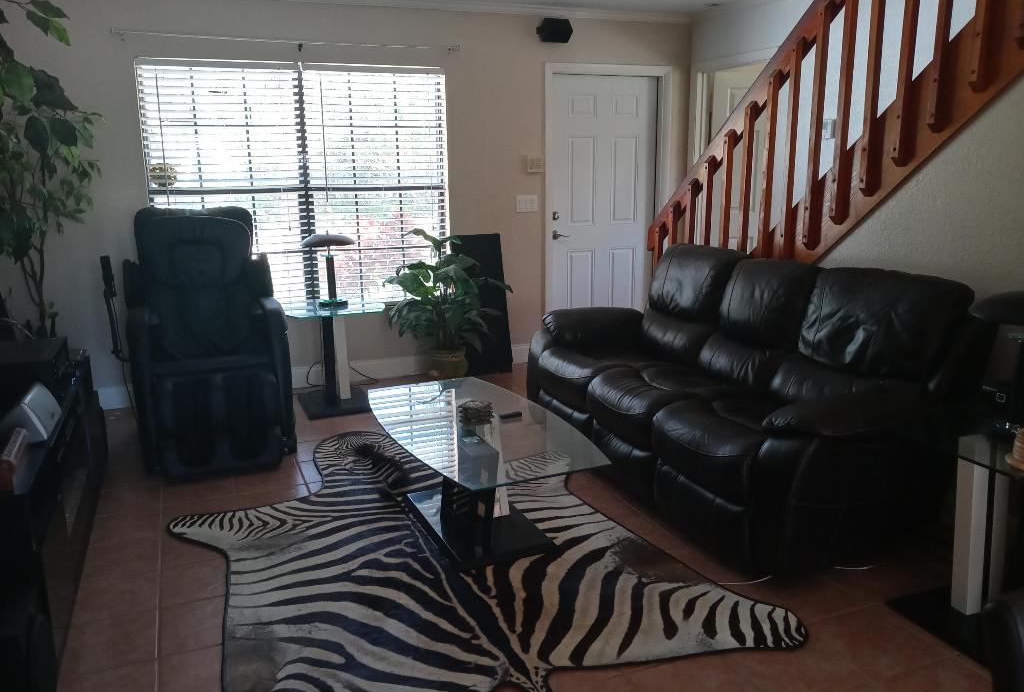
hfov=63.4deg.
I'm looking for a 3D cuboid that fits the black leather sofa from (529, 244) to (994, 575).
[{"bbox_3d":[0.885,0.105,3.717,1.000,0.980,2.080,-6,13,-21],"label":"black leather sofa"}]

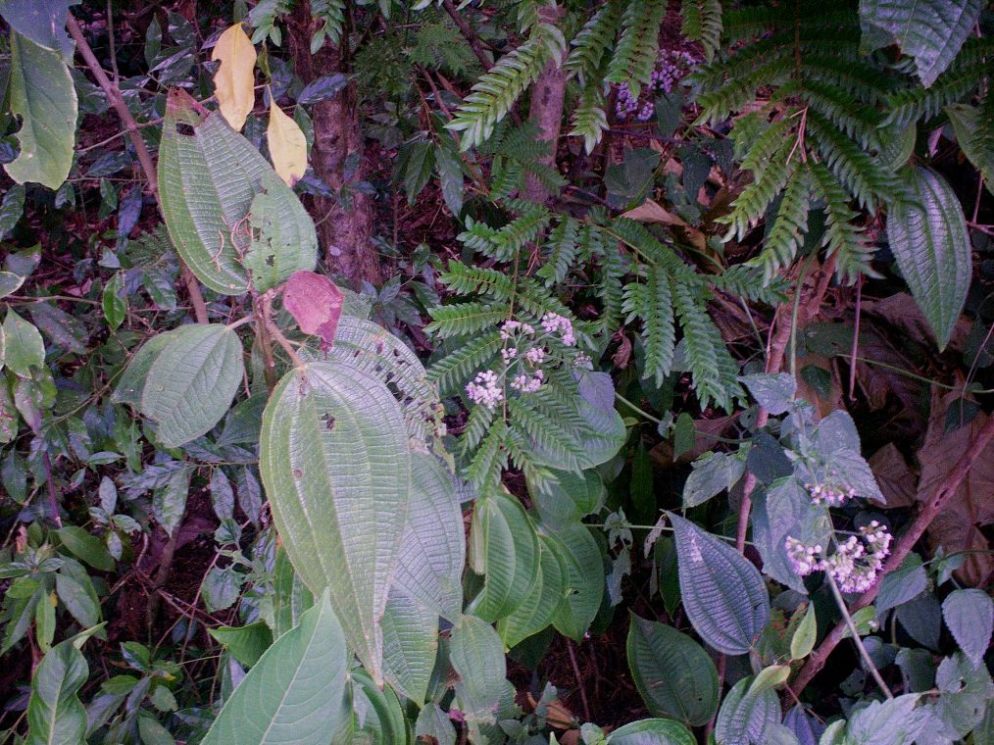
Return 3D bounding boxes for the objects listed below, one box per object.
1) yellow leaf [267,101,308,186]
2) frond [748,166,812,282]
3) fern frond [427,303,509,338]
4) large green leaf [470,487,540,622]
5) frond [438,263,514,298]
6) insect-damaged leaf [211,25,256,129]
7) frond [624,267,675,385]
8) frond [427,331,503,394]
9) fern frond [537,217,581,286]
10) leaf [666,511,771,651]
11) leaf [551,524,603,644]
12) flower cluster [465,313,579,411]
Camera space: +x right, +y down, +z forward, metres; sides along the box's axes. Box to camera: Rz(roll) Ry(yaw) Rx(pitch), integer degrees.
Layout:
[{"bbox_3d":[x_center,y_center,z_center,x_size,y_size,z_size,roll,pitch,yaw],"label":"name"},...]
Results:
[{"bbox_3d":[-0.193,-0.210,0.950,0.033,0.081,0.025,-12,6,-7],"label":"yellow leaf"},{"bbox_3d":[0.276,-0.143,1.000,0.034,0.028,0.137,17,70,6],"label":"frond"},{"bbox_3d":[-0.029,-0.055,1.070,0.088,0.022,0.032,-11,65,5],"label":"fern frond"},{"bbox_3d":[0.006,0.178,1.000,0.062,0.130,0.035,5,6,-10],"label":"large green leaf"},{"bbox_3d":[-0.020,-0.101,1.130,0.084,0.033,0.030,9,6,3],"label":"frond"},{"bbox_3d":[-0.242,-0.270,0.950,0.039,0.098,0.025,2,6,-6],"label":"insect-damaged leaf"},{"bbox_3d":[0.172,-0.049,1.100,0.035,0.026,0.139,2,69,-5],"label":"frond"},{"bbox_3d":[-0.031,-0.016,1.060,0.088,0.022,0.033,-30,65,-5],"label":"frond"},{"bbox_3d":[0.070,-0.138,1.170,0.036,0.022,0.097,12,67,5],"label":"fern frond"},{"bbox_3d":[0.193,0.184,0.900,0.077,0.030,0.144,-29,75,-8],"label":"leaf"},{"bbox_3d":[0.075,0.207,1.020,0.063,0.025,0.117,-1,73,-16],"label":"leaf"},{"bbox_3d":[0.024,-0.011,1.000,0.108,0.095,0.070,0,30,0],"label":"flower cluster"}]

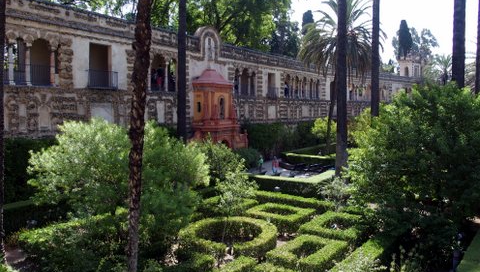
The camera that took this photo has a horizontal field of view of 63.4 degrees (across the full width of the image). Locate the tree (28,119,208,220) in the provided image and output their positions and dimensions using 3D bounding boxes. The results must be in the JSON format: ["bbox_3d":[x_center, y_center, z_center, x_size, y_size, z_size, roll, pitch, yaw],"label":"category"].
[{"bbox_3d":[-6.364,1.800,20.173,8.700,5.310,7.300,-1,4,-17],"label":"tree"}]

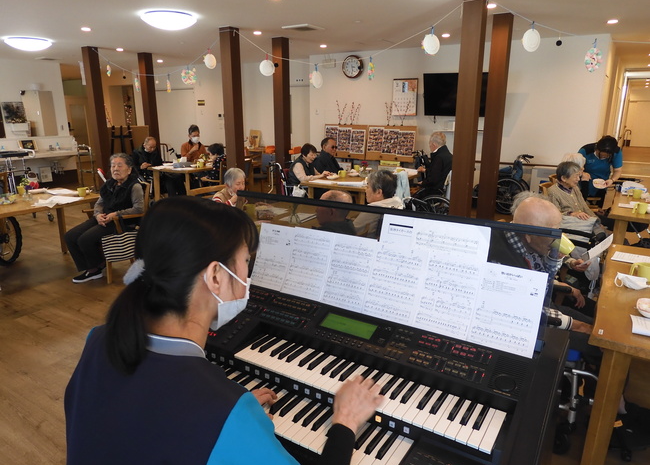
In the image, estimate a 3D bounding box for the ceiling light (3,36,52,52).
[{"bbox_3d":[-4.275,-2.713,6.503,0.580,0.140,0.580,10,18,32],"label":"ceiling light"}]

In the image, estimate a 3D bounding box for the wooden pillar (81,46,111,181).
[{"bbox_3d":[-3.748,-1.769,7.494,0.170,2.440,0.170,10,18,32],"label":"wooden pillar"}]

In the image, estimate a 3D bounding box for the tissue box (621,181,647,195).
[{"bbox_3d":[3.415,-0.474,4.960,0.260,0.115,0.130,8,17,30],"label":"tissue box"}]

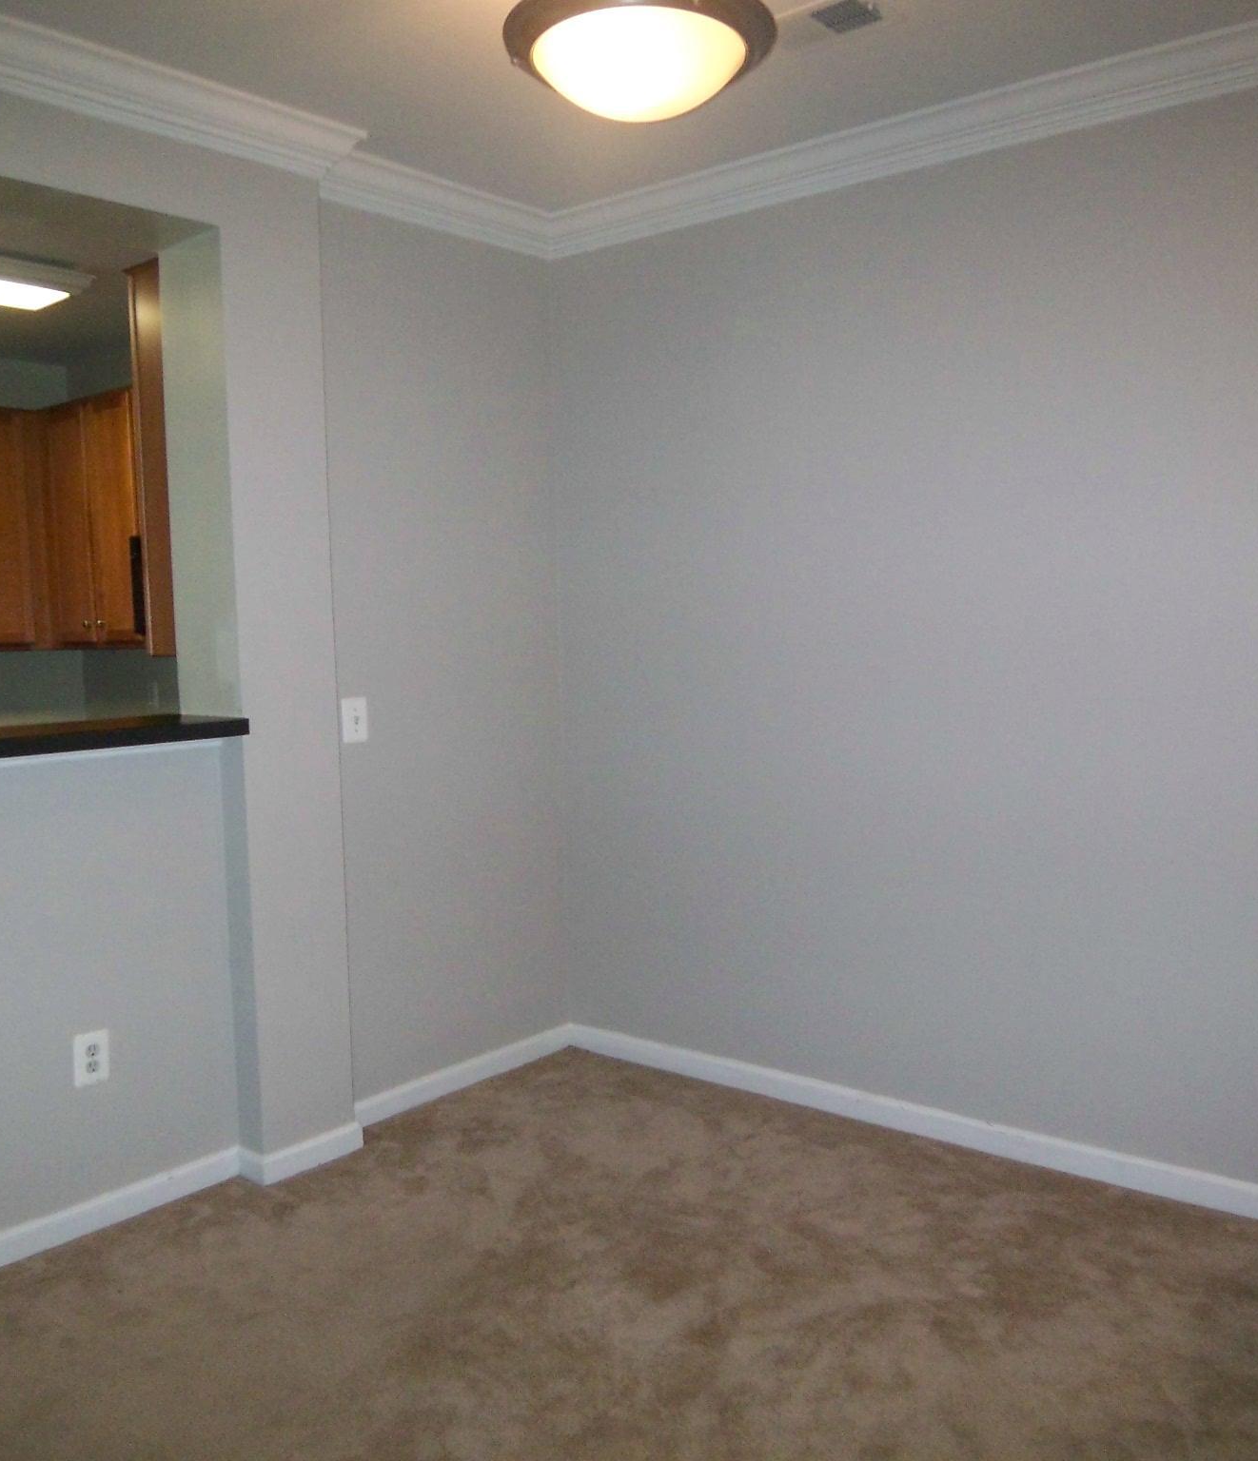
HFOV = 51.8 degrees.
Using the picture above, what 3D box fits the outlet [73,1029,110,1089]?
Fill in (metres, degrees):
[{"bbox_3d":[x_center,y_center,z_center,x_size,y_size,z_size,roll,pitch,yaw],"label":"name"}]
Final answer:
[{"bbox_3d":[-1.270,0.774,3.058,0.010,0.124,0.082,3,7,39],"label":"outlet"}]

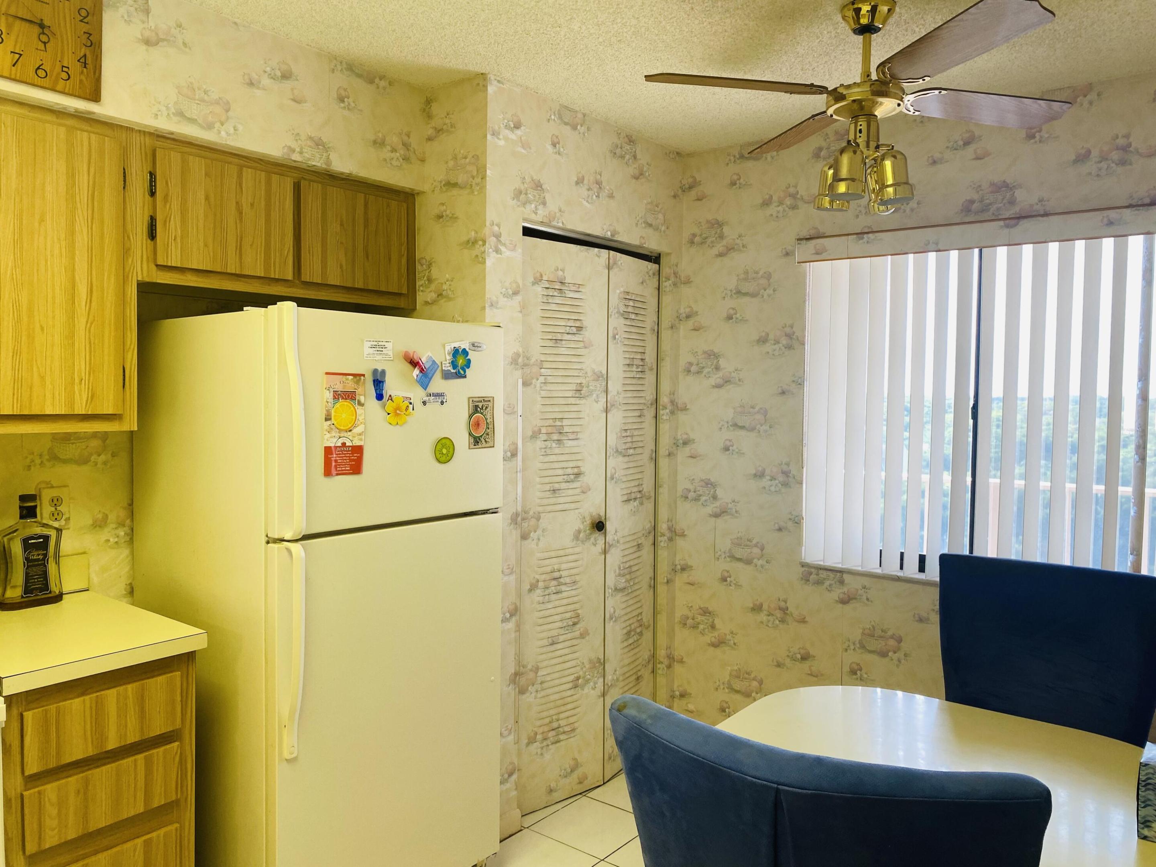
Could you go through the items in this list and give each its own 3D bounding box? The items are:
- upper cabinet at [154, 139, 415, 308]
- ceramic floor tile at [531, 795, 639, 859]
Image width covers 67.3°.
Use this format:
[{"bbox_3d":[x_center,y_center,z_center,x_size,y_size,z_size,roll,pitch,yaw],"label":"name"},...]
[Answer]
[{"bbox_3d":[-0.935,-0.594,2.629,0.326,0.378,0.910,3,4,38],"label":"upper cabinet"},{"bbox_3d":[0.048,1.342,2.960,0.313,0.010,0.313,3,4,38],"label":"ceramic floor tile"}]

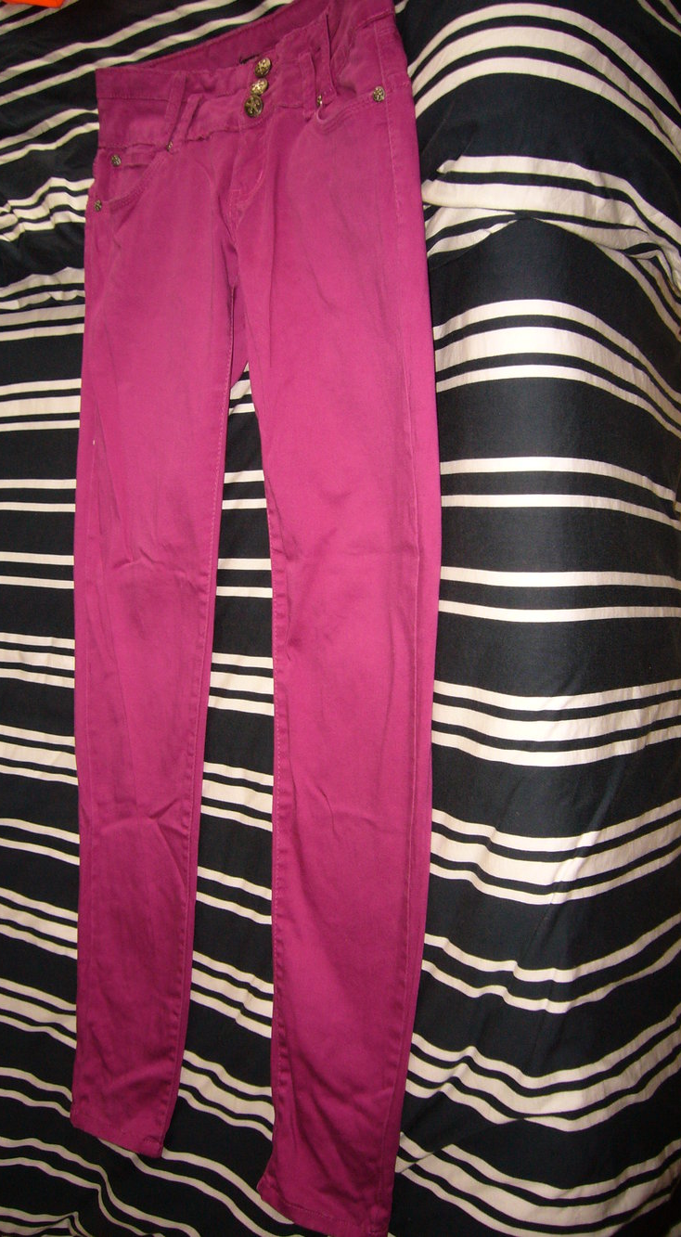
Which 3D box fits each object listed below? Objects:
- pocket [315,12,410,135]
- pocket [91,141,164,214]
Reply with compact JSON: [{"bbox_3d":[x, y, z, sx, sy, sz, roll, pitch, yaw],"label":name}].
[{"bbox_3d":[0.018,-0.431,0.794,0.067,0.025,0.072,-5,98,22],"label":"pocket"},{"bbox_3d":[-0.194,-0.403,0.917,0.071,0.025,0.049,5,101,34],"label":"pocket"}]

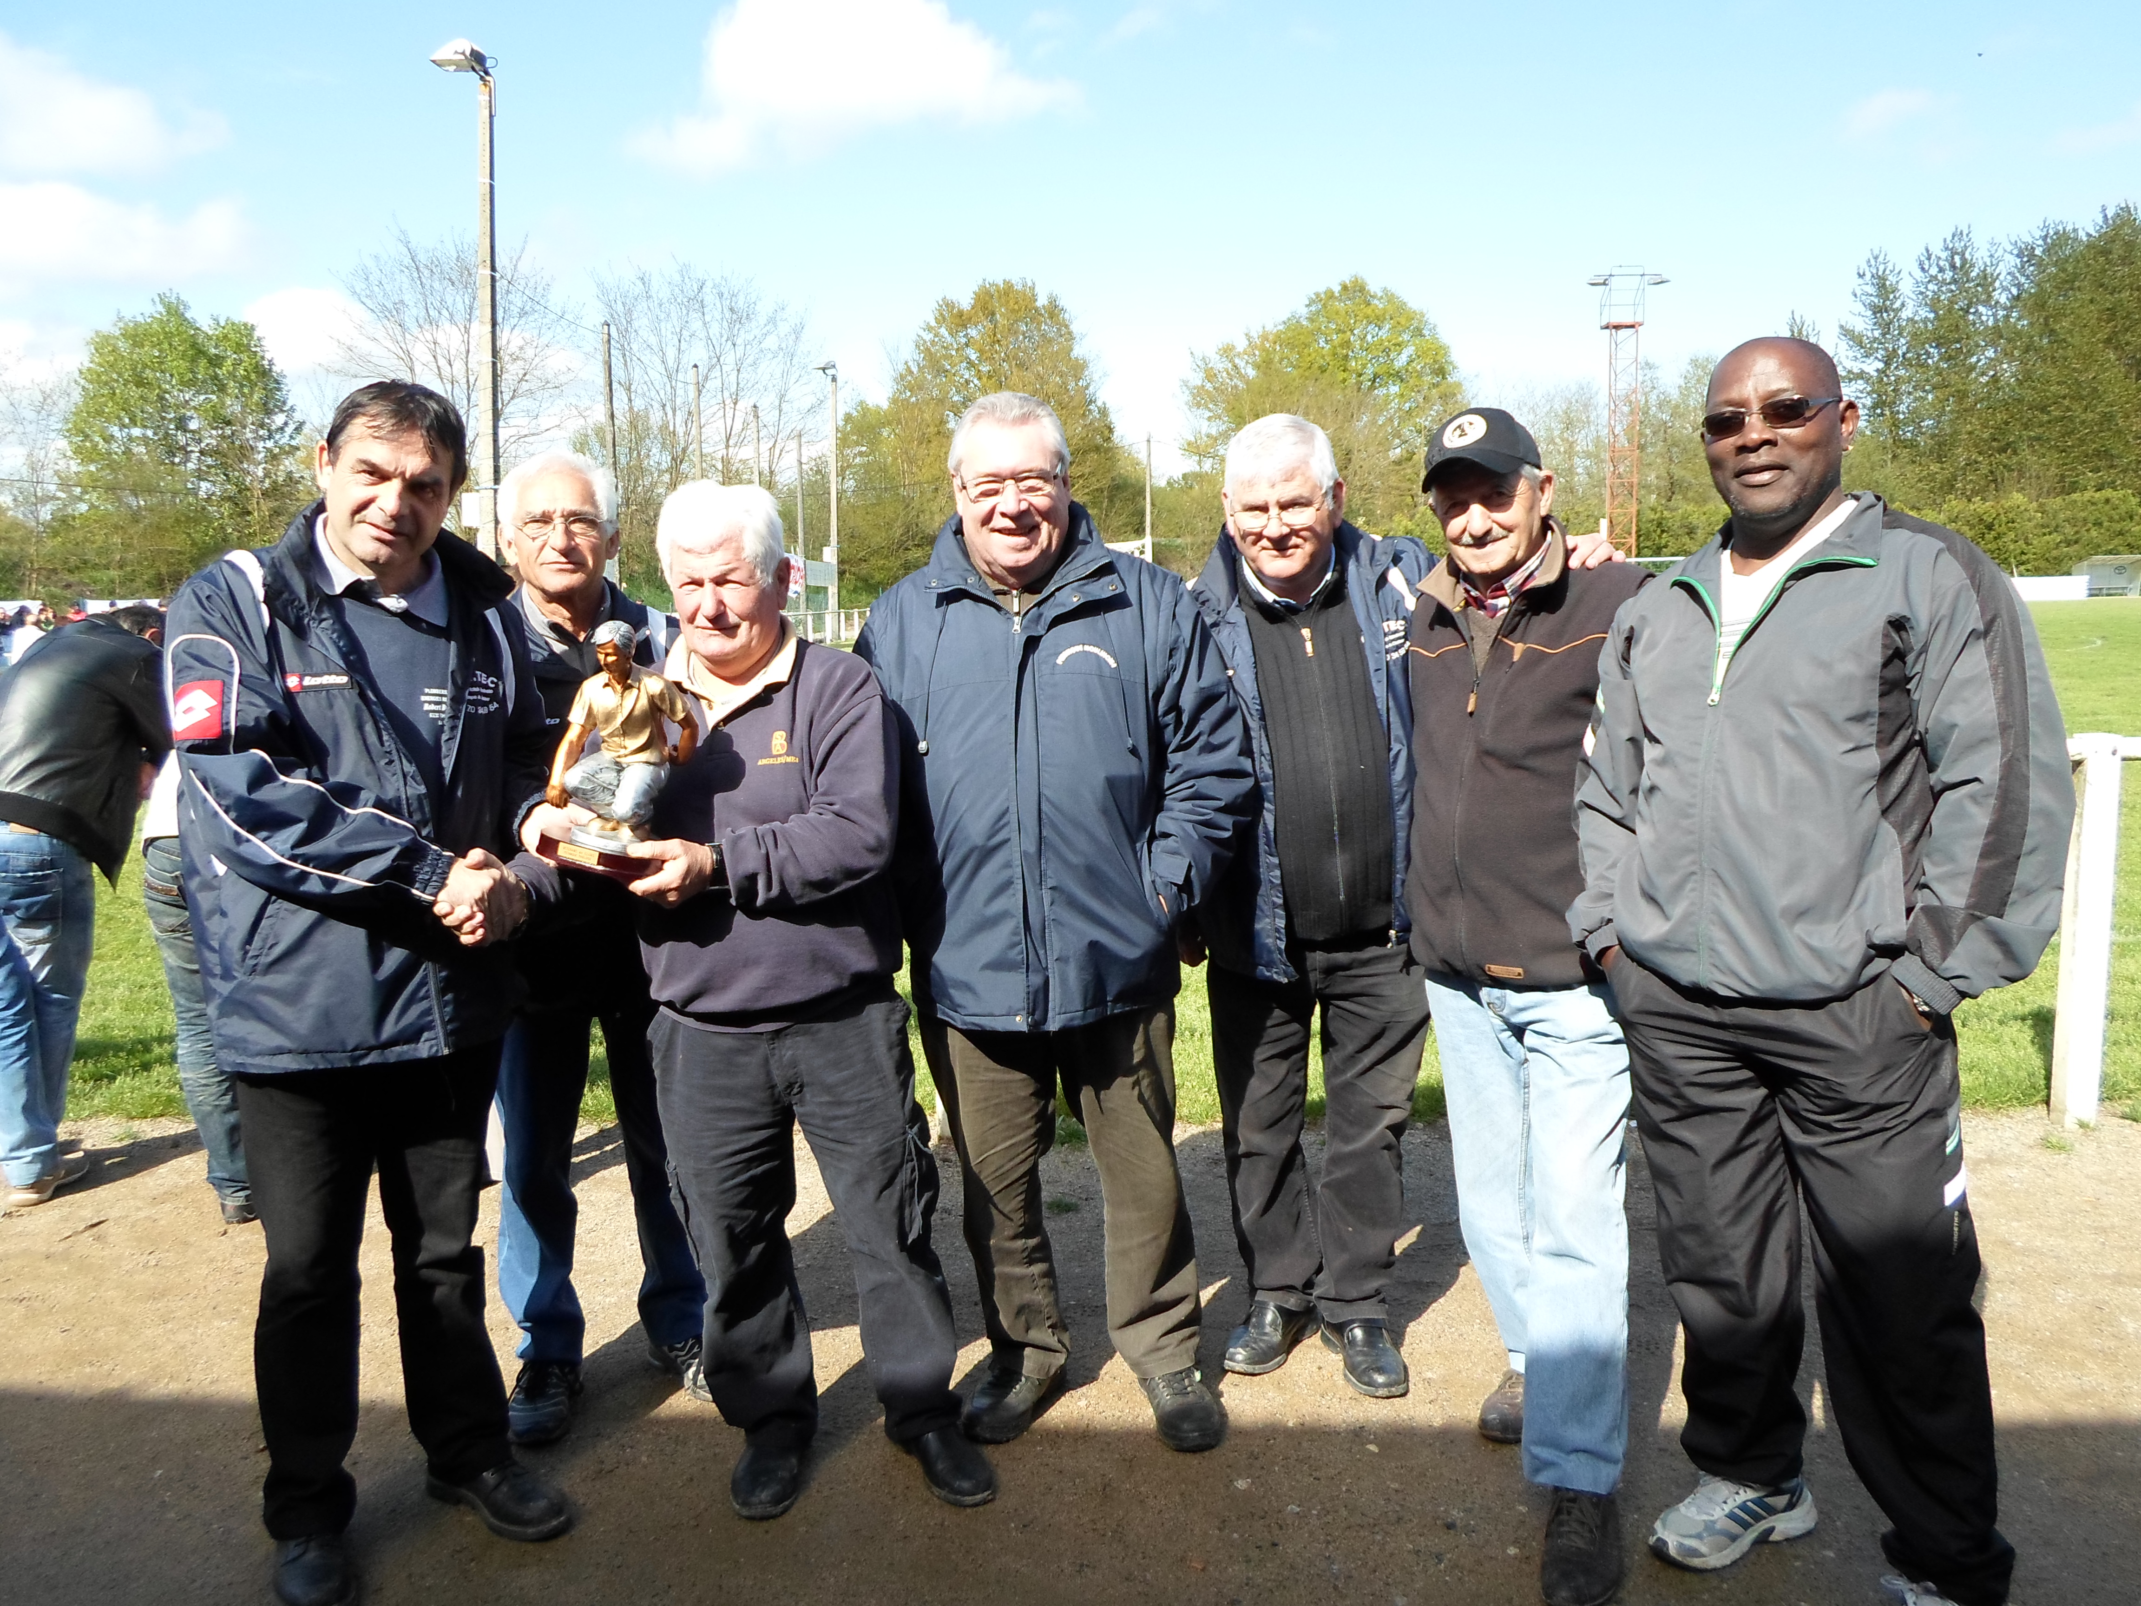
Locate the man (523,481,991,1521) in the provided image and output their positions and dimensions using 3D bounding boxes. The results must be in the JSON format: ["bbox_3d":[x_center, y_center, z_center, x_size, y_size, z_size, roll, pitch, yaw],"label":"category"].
[{"bbox_3d":[-0.423,0.322,2.468,0.680,1.630,0.500,0,8,8],"label":"man"}]

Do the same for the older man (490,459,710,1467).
[{"bbox_3d":[-0.845,0.257,2.740,0.520,1.700,0.420,-3,8,-12],"label":"older man"}]

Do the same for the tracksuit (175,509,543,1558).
[{"bbox_3d":[-1.063,0.335,2.397,0.570,1.530,0.440,-7,10,-34],"label":"tracksuit"}]

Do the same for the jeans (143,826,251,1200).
[{"bbox_3d":[-1.880,0.474,3.717,0.420,0.960,0.400,3,9,25],"label":"jeans"}]

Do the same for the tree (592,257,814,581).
[{"bbox_3d":[-12.082,-11.504,50.856,7.763,12.000,7.375,-1,8,0],"label":"tree"}]

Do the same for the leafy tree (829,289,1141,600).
[{"bbox_3d":[-3.161,-13.673,60.676,12.140,13.180,11.533,-1,8,0],"label":"leafy tree"}]

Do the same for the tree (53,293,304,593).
[{"bbox_3d":[-27.929,-10.406,48.945,8.005,11.018,7.605,-1,8,0],"label":"tree"}]

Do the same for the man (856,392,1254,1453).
[{"bbox_3d":[-0.015,0.225,2.597,0.650,1.770,0.460,-1,8,-2],"label":"man"}]

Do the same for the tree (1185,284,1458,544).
[{"bbox_3d":[11.867,-16.941,73.388,13.549,15.473,12.872,-1,8,0],"label":"tree"}]

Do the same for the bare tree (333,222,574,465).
[{"bbox_3d":[-18.507,-11.003,46.868,7.581,12.390,7.202,-1,8,0],"label":"bare tree"}]

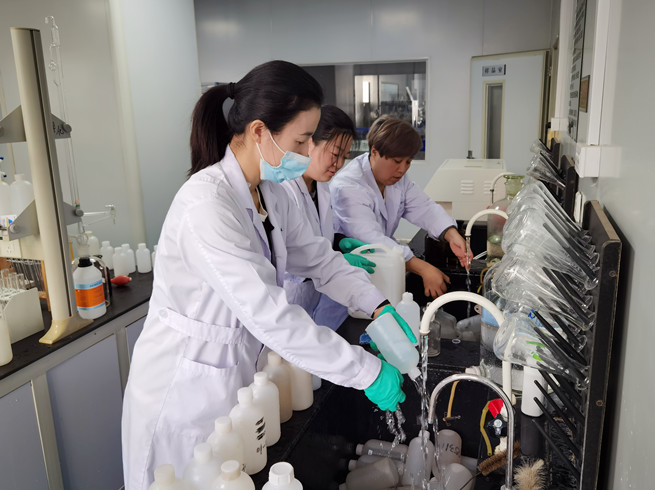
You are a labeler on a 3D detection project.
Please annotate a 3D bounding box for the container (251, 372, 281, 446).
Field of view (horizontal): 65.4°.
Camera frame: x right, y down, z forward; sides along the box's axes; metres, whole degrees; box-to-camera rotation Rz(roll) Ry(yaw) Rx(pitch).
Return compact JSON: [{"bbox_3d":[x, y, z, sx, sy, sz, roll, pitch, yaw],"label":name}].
[{"bbox_3d":[-0.140,0.354,1.115,0.072,0.162,0.072,-2,13,0],"label":"container"}]

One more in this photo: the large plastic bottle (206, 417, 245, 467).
[{"bbox_3d":[-0.185,0.395,0.940,0.072,0.165,0.072,3,14,17],"label":"large plastic bottle"}]

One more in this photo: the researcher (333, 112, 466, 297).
[{"bbox_3d":[0.164,0.305,1.884,0.620,1.500,0.500,8,16,34],"label":"researcher"}]

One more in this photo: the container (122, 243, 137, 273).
[{"bbox_3d":[-0.966,0.066,2.466,0.067,0.138,0.067,3,14,17],"label":"container"}]

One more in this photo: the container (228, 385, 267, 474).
[{"bbox_3d":[-0.160,0.371,1.034,0.072,0.168,0.072,-2,13,0],"label":"container"}]

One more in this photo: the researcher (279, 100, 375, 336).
[{"bbox_3d":[-0.040,0.350,1.636,0.480,1.540,0.480,5,15,27],"label":"researcher"}]

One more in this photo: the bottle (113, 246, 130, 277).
[{"bbox_3d":[-0.976,0.081,2.411,0.067,0.138,0.067,3,14,17],"label":"bottle"}]

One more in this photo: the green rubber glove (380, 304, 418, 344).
[{"bbox_3d":[0.160,0.197,1.220,0.080,0.150,0.090,-38,-6,11],"label":"green rubber glove"}]

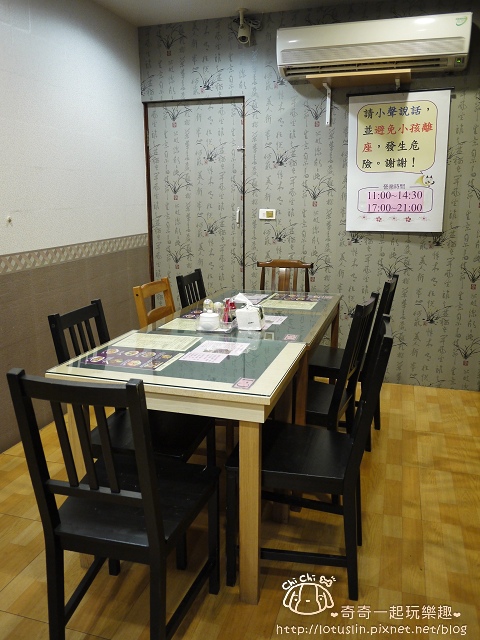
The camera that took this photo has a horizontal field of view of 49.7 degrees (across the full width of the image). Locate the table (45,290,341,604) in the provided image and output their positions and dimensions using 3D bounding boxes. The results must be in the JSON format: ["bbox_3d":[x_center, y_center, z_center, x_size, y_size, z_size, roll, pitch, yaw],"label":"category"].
[{"bbox_3d":[-0.011,0.369,2.502,0.759,0.740,1.786,4,13,17],"label":"table"}]

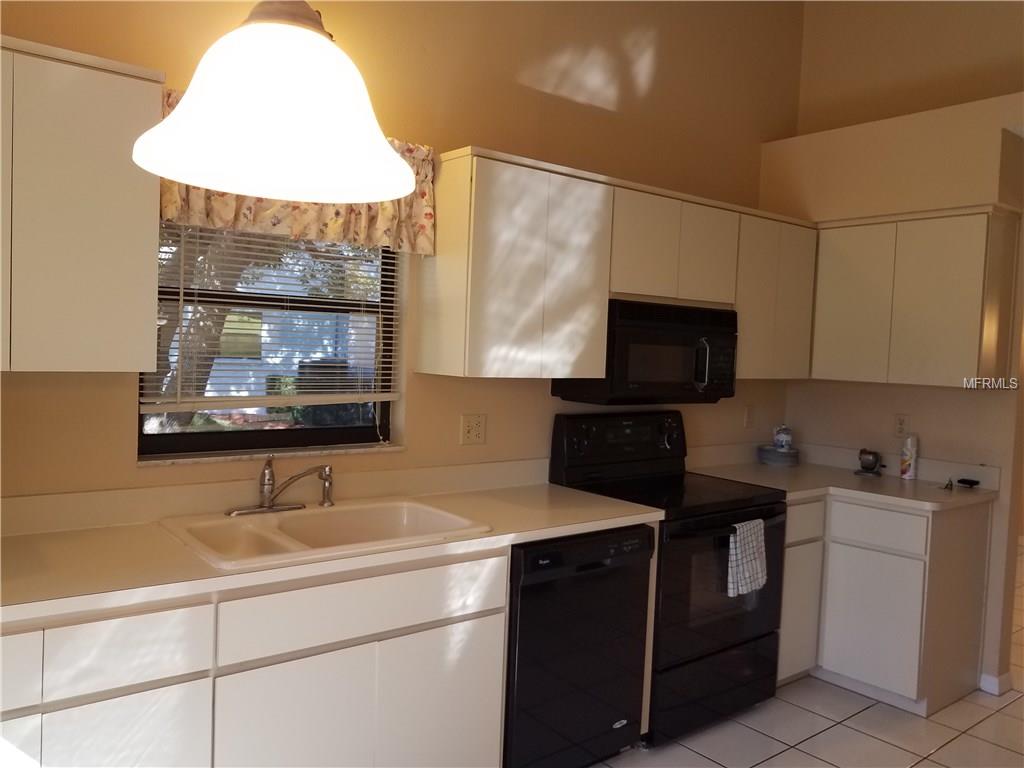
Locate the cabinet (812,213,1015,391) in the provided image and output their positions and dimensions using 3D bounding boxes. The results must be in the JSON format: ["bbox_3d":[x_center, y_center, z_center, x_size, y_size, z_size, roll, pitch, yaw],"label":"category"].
[{"bbox_3d":[1.839,-0.363,3.558,0.326,0.730,0.751,0,3,-37],"label":"cabinet"}]

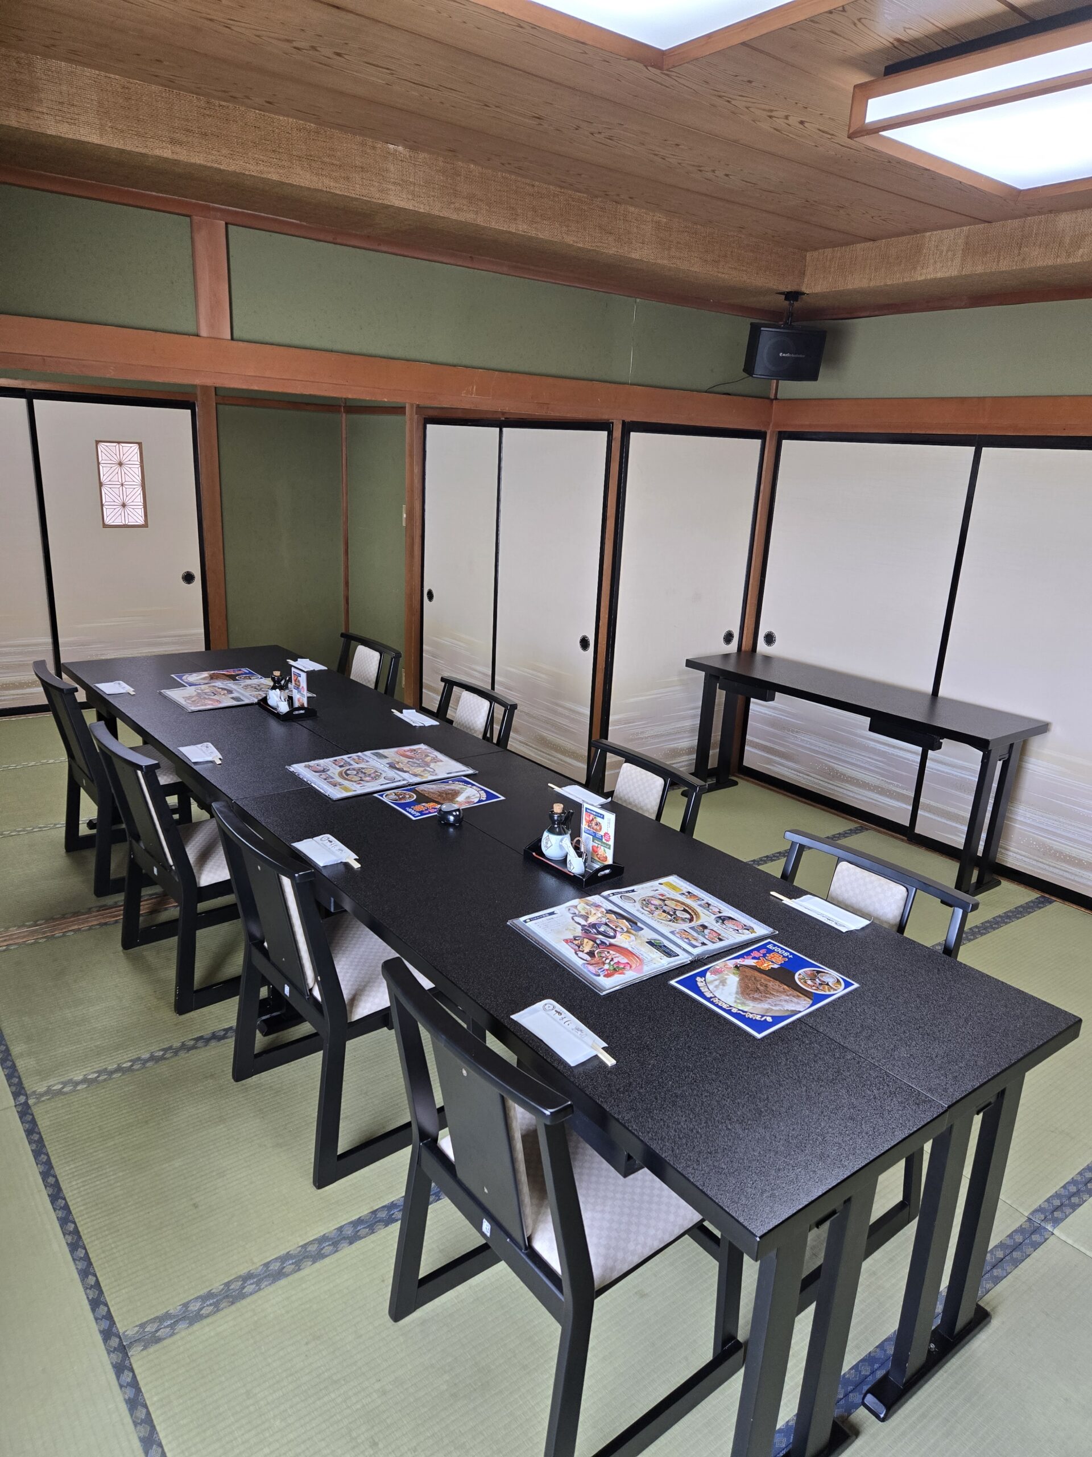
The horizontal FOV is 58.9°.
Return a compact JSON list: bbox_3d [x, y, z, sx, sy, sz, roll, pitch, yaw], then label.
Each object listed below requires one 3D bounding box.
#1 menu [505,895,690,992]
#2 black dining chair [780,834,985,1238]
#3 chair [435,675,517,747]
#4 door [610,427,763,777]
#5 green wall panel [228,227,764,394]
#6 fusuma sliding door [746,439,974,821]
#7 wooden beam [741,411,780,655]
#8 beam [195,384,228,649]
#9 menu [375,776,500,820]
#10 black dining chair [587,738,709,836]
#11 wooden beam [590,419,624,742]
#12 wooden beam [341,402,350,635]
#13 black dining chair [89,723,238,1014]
[{"bbox_3d":[0.108,0.425,1.921,0.232,0.016,0.308,-10,20,-37],"label":"menu"},{"bbox_3d":[0.553,0.726,2.189,0.530,0.785,0.490,-11,22,-40],"label":"black dining chair"},{"bbox_3d":[-0.458,0.267,3.551,0.530,0.785,0.490,-10,21,-38],"label":"chair"},{"bbox_3d":[0.651,-0.544,4.723,0.910,1.765,0.030,-9,20,-36],"label":"door"},{"bbox_3d":[0.032,-1.594,3.874,2.600,0.345,0.020,-9,20,-36],"label":"green wall panel"},{"bbox_3d":[1.434,-0.473,4.622,0.030,1.770,1.050,-9,20,-36],"label":"fusuma sliding door"},{"bbox_3d":[1.066,-0.612,5.025,0.095,1.771,0.085,-10,20,-37],"label":"wooden beam"},{"bbox_3d":[-2.105,-1.159,6.124,0.110,1.886,0.100,-10,20,-37],"label":"beam"},{"bbox_3d":[-0.295,0.193,2.716,0.297,0.004,0.210,-10,21,-37],"label":"menu"},{"bbox_3d":[0.080,0.501,2.795,0.550,0.780,0.475,-10,20,-37],"label":"black dining chair"},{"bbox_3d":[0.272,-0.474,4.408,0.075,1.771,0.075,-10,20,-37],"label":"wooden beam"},{"bbox_3d":[-1.378,-1.269,6.682,0.045,1.861,0.045,-10,20,-37],"label":"wooden beam"},{"bbox_3d":[-1.056,0.376,3.070,0.530,0.785,0.490,-12,22,-41],"label":"black dining chair"}]

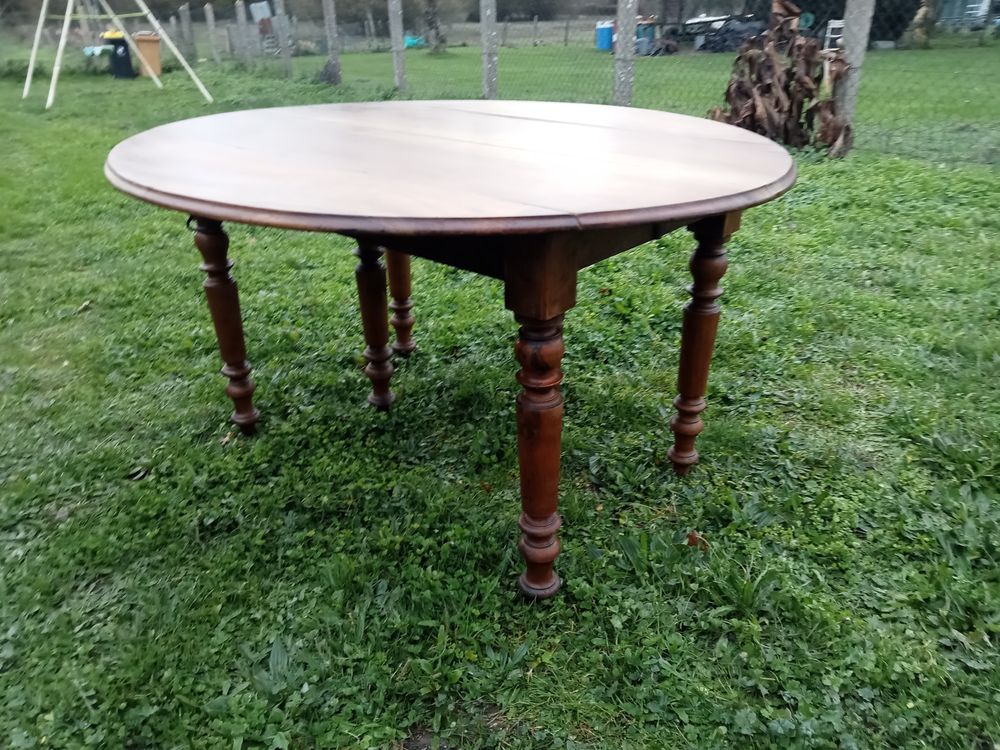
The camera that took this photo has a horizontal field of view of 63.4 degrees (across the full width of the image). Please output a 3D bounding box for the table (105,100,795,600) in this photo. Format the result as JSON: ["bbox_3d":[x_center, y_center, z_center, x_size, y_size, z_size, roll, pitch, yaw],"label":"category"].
[{"bbox_3d":[-0.114,-0.149,1.800,1.414,0.735,1.248,21,33,38],"label":"table"}]

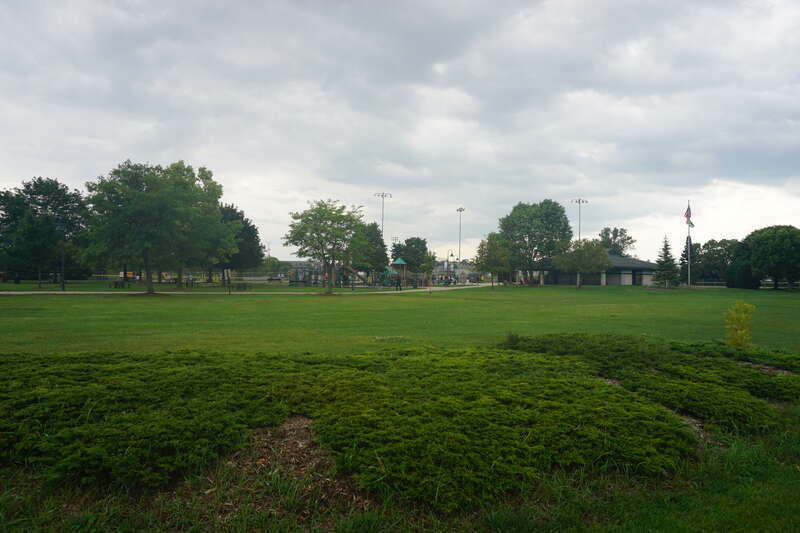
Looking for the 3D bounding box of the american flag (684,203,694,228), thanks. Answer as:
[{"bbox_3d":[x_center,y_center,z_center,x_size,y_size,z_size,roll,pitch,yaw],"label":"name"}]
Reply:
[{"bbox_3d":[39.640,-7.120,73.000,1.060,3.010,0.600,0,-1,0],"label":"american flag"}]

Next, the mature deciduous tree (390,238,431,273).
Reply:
[{"bbox_3d":[2.120,-1.100,94.000,7.010,8.020,7.010,0,-1,0],"label":"mature deciduous tree"}]

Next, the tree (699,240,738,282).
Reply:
[{"bbox_3d":[65.710,-0.830,110.000,8.250,9.900,8.000,0,-1,0],"label":"tree"}]

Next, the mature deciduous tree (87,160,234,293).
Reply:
[{"bbox_3d":[-21.160,-3.440,47.000,12.570,11.640,12.570,0,-1,0],"label":"mature deciduous tree"}]

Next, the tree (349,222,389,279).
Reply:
[{"bbox_3d":[-5.080,-2.060,86.000,6.610,10.080,6.600,0,-1,0],"label":"tree"}]

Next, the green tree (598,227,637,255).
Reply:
[{"bbox_3d":[42.110,-2.220,103.000,6.930,10.620,6.930,0,-1,0],"label":"green tree"}]

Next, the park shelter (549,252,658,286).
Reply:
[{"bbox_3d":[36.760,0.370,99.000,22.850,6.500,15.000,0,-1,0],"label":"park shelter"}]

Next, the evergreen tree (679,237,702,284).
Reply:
[{"bbox_3d":[51.710,-0.980,95.000,4.370,8.730,4.300,0,-1,0],"label":"evergreen tree"}]

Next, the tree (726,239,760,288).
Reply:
[{"bbox_3d":[52.260,-0.300,81.000,5.320,7.290,5.300,0,-1,0],"label":"tree"}]

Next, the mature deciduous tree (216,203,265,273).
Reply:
[{"bbox_3d":[-28.150,-3.590,87.000,12.070,13.710,11.500,0,-1,0],"label":"mature deciduous tree"}]

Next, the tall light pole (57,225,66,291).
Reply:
[{"bbox_3d":[-41.300,-1.130,65.000,1.000,8.350,0.600,0,-1,0],"label":"tall light pole"}]

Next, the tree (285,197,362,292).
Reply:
[{"bbox_3d":[-6.860,-1.780,47.500,6.830,8.370,6.830,0,-1,0],"label":"tree"}]

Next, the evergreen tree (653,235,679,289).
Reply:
[{"bbox_3d":[33.110,-0.480,66.000,3.120,6.350,3.120,0,-1,0],"label":"evergreen tree"}]

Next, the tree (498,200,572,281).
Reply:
[{"bbox_3d":[20.580,-3.610,81.000,10.900,12.840,10.900,0,-1,0],"label":"tree"}]

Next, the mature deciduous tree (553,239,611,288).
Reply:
[{"bbox_3d":[23.150,-0.360,68.000,7.170,6.160,7.170,0,-1,0],"label":"mature deciduous tree"}]

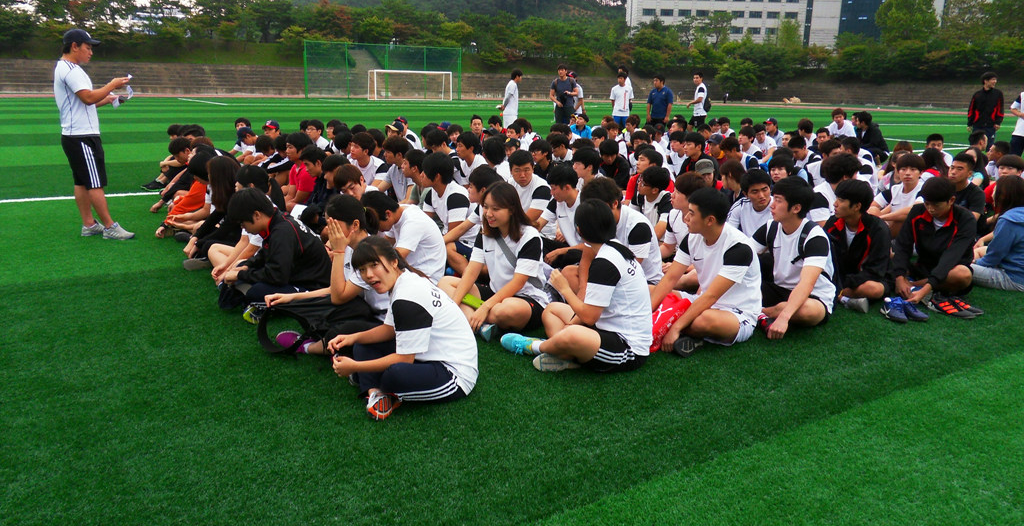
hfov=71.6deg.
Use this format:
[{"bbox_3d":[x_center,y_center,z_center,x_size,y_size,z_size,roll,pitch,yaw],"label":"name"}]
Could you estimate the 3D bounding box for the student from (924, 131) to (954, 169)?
[{"bbox_3d":[5.621,-1.205,9.240,0.650,0.900,0.700,6,15,19],"label":"student"}]

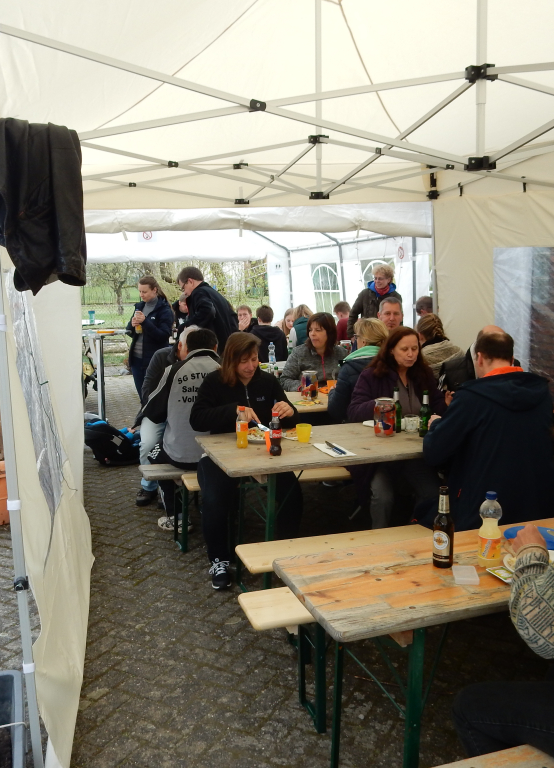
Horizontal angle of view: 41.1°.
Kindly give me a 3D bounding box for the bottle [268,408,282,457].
[{"bbox_3d":[-0.004,0.246,3.657,0.061,0.215,0.061,0,10,0],"label":"bottle"}]

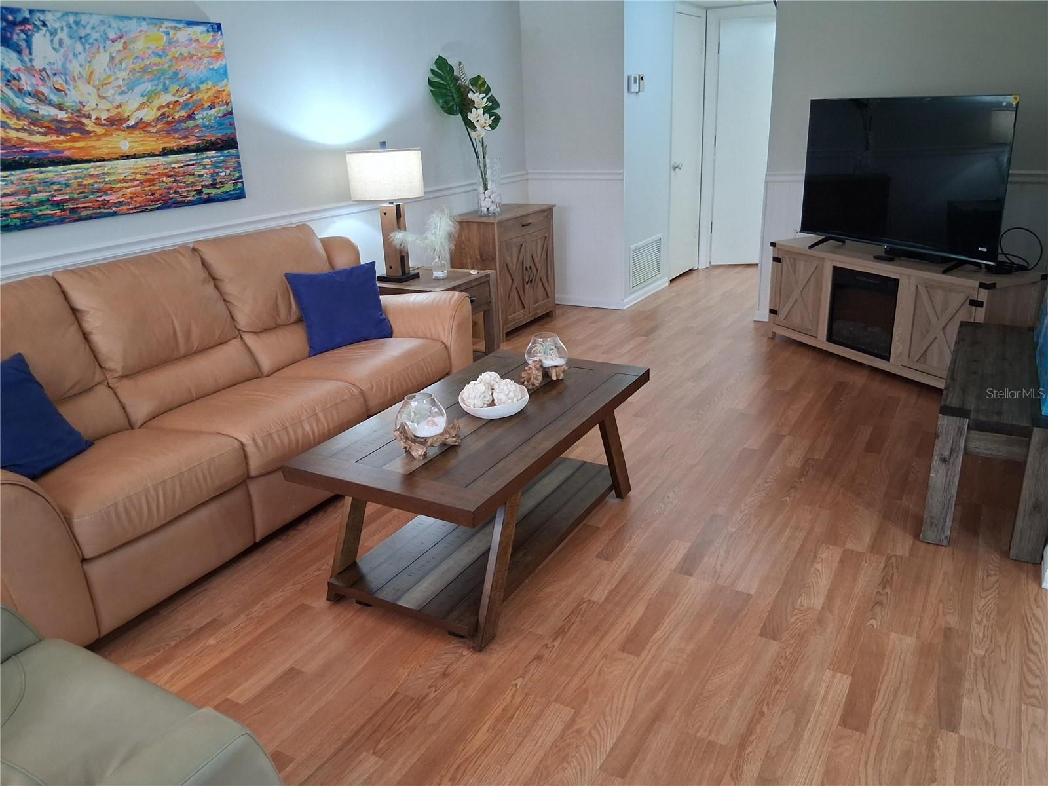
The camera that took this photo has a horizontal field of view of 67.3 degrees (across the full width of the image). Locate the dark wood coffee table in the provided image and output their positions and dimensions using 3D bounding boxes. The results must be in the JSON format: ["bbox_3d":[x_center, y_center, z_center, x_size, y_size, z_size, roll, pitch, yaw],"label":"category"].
[{"bbox_3d":[-0.106,0.288,2.633,0.640,0.487,1.215,8,22,28],"label":"dark wood coffee table"}]

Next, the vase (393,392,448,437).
[{"bbox_3d":[-0.306,0.065,2.303,0.156,0.121,0.156,-2,20,1],"label":"vase"}]

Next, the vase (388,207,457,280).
[{"bbox_3d":[-0.550,-0.818,4.296,0.370,0.385,0.240,-5,20,-6],"label":"vase"}]

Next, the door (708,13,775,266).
[{"bbox_3d":[2.035,-2.111,6.768,0.760,2.030,0.045,4,21,18],"label":"door"}]

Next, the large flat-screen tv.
[{"bbox_3d":[1.903,-1.125,4.065,0.090,0.745,1.290,-10,21,-20],"label":"large flat-screen tv"}]

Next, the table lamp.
[{"bbox_3d":[-0.714,-0.974,4.282,0.395,0.710,0.395,9,23,30],"label":"table lamp"}]

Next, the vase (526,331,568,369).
[{"bbox_3d":[0.082,-0.158,2.879,0.156,0.121,0.156,-2,20,1],"label":"vase"}]

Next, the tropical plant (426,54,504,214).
[{"bbox_3d":[-0.368,-1.657,4.978,0.440,0.870,0.320,-4,20,-3],"label":"tropical plant"}]

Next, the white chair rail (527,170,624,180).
[{"bbox_3d":[0.374,-1.592,5.755,0.772,0.070,0.028,9,23,30],"label":"white chair rail"}]

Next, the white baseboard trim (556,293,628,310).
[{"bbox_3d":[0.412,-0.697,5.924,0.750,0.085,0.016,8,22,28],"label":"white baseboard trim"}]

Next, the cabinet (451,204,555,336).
[{"bbox_3d":[-0.117,-0.844,5.453,0.365,0.795,0.750,9,23,30],"label":"cabinet"}]

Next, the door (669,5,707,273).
[{"bbox_3d":[1.336,-1.991,6.567,0.060,2.060,0.670,9,23,30],"label":"door"}]

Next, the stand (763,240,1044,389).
[{"bbox_3d":[1.986,-0.458,4.315,0.405,0.590,1.440,-11,21,-21],"label":"stand"}]

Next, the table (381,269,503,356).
[{"bbox_3d":[-0.550,-0.372,4.510,0.620,0.590,0.550,9,23,30],"label":"table"}]

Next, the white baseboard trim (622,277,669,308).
[{"bbox_3d":[0.971,-0.796,6.248,0.018,0.066,0.895,9,23,30],"label":"white baseboard trim"}]

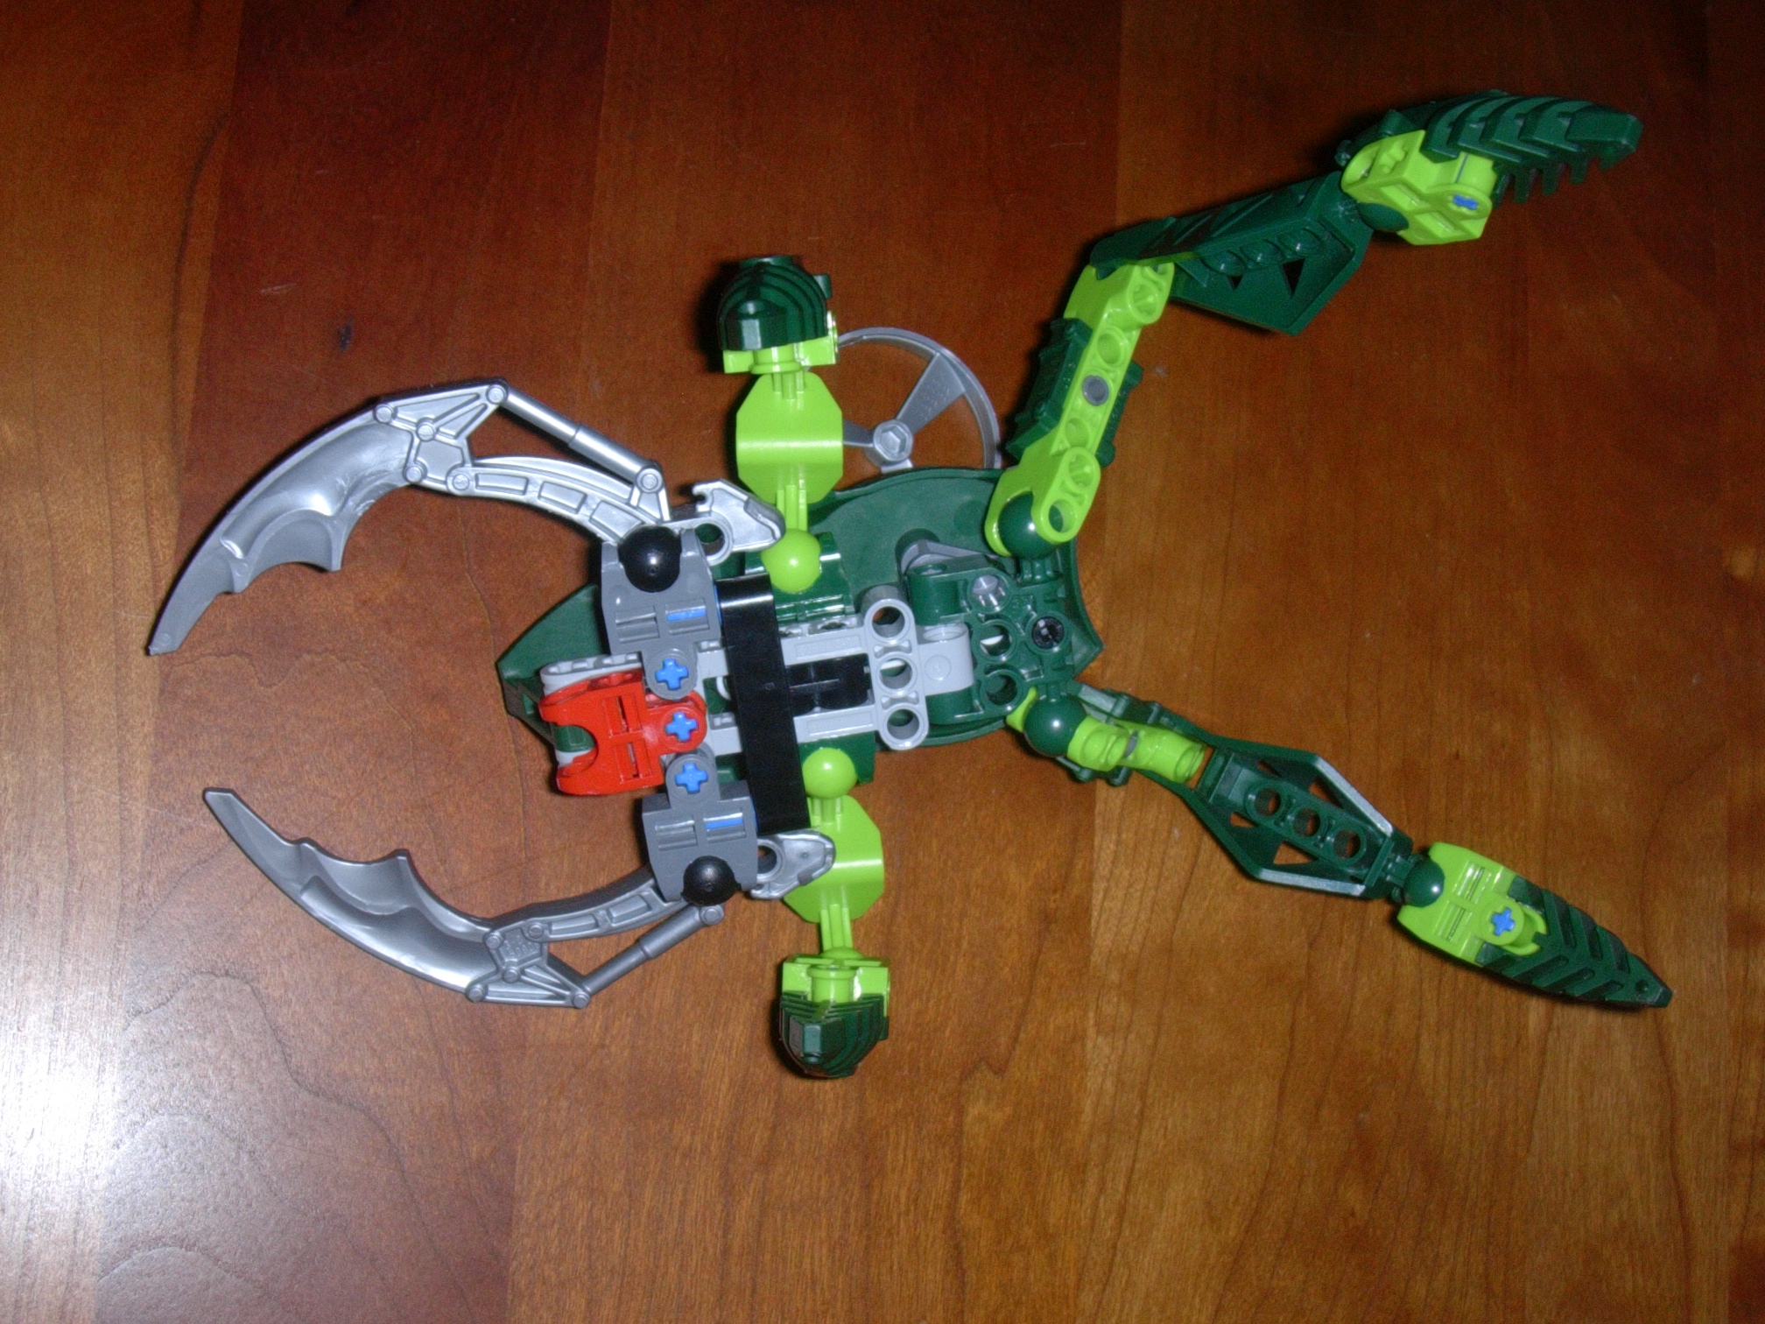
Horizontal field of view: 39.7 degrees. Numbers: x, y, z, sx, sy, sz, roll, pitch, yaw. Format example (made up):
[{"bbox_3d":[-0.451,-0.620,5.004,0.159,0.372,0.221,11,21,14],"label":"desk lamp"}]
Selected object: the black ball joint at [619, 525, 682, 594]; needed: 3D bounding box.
[{"bbox_3d":[-0.035,-0.016,0.373,0.010,0.010,0.010,0,78,-2],"label":"black ball joint"}]

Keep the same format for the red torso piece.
[{"bbox_3d":[-0.039,0.011,0.368,0.024,0.011,0.016,-9,100,-7],"label":"red torso piece"}]

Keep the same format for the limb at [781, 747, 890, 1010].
[{"bbox_3d":[-0.008,0.035,0.402,0.018,0.013,0.043,-2,85,-2],"label":"limb"}]

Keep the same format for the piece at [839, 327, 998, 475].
[{"bbox_3d":[0.000,-0.039,0.448,0.044,0.011,0.044,1,83,-7],"label":"piece"}]

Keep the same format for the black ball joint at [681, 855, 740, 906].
[{"bbox_3d":[-0.027,0.035,0.386,0.010,0.010,0.010,0,78,-2],"label":"black ball joint"}]

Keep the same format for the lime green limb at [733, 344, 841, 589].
[{"bbox_3d":[-0.015,-0.032,0.391,0.018,0.013,0.043,-2,85,-2],"label":"lime green limb"}]

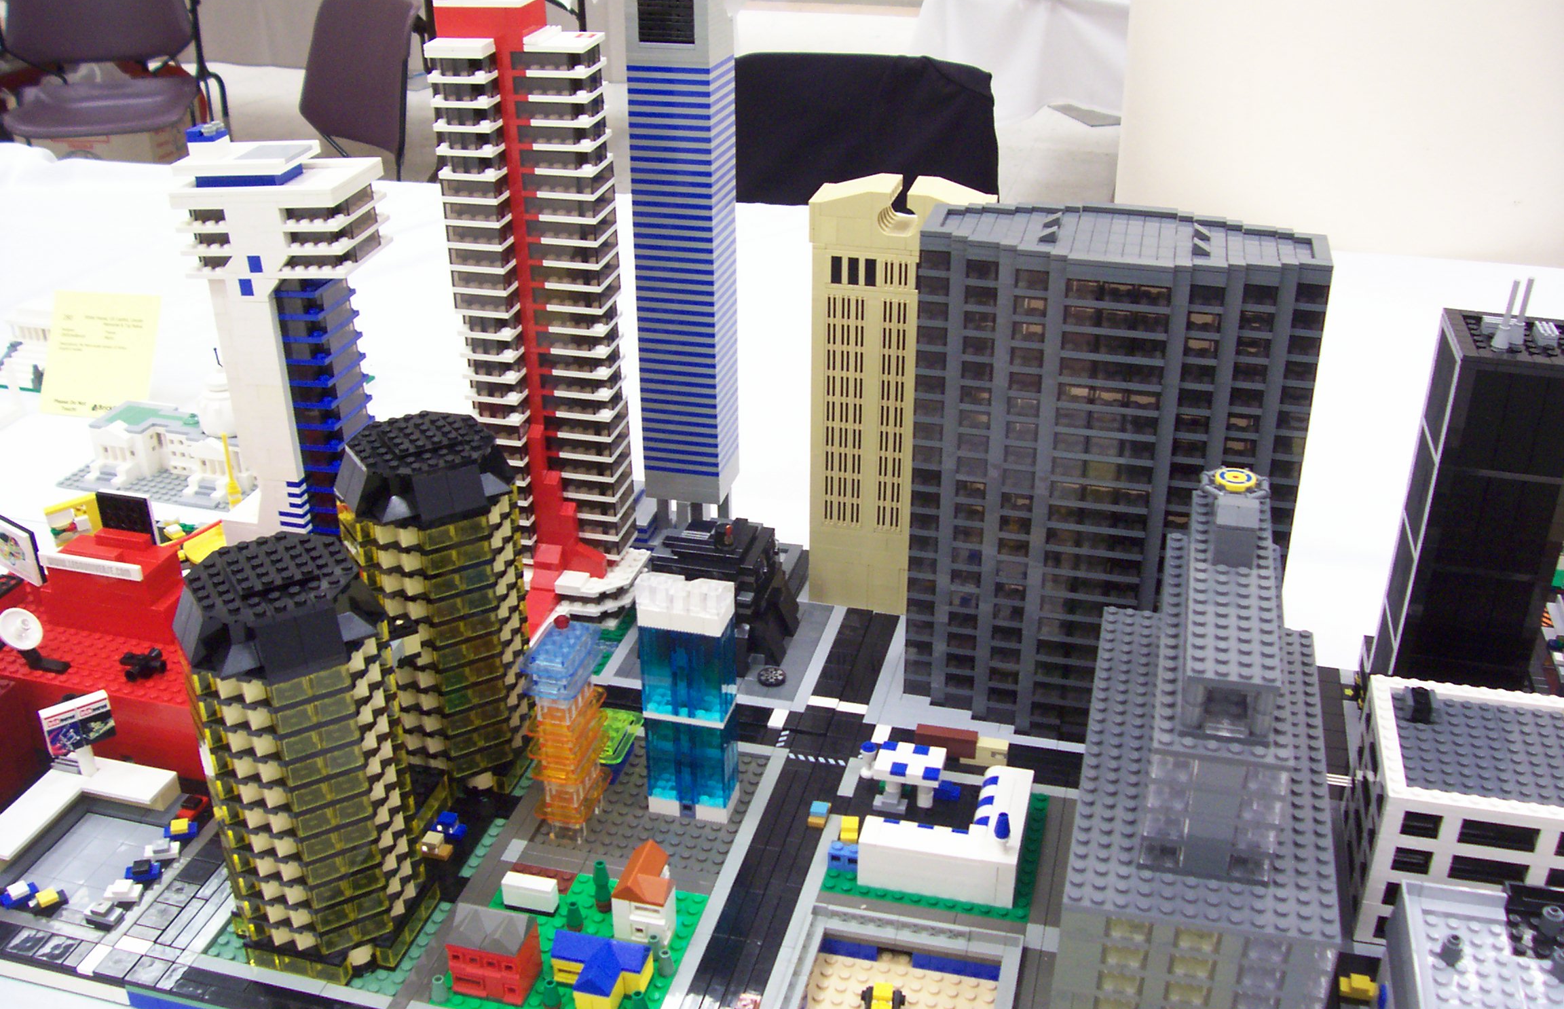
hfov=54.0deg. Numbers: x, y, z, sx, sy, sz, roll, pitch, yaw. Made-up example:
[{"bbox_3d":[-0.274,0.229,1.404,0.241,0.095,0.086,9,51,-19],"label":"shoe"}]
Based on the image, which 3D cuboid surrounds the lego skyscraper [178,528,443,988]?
[{"bbox_3d":[-0.201,0.108,0.653,0.078,0.185,0.077,6,27,13],"label":"lego skyscraper"}]

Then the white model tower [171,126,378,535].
[{"bbox_3d":[-0.265,-0.063,0.863,0.091,0.308,0.069,2,27,5],"label":"white model tower"}]

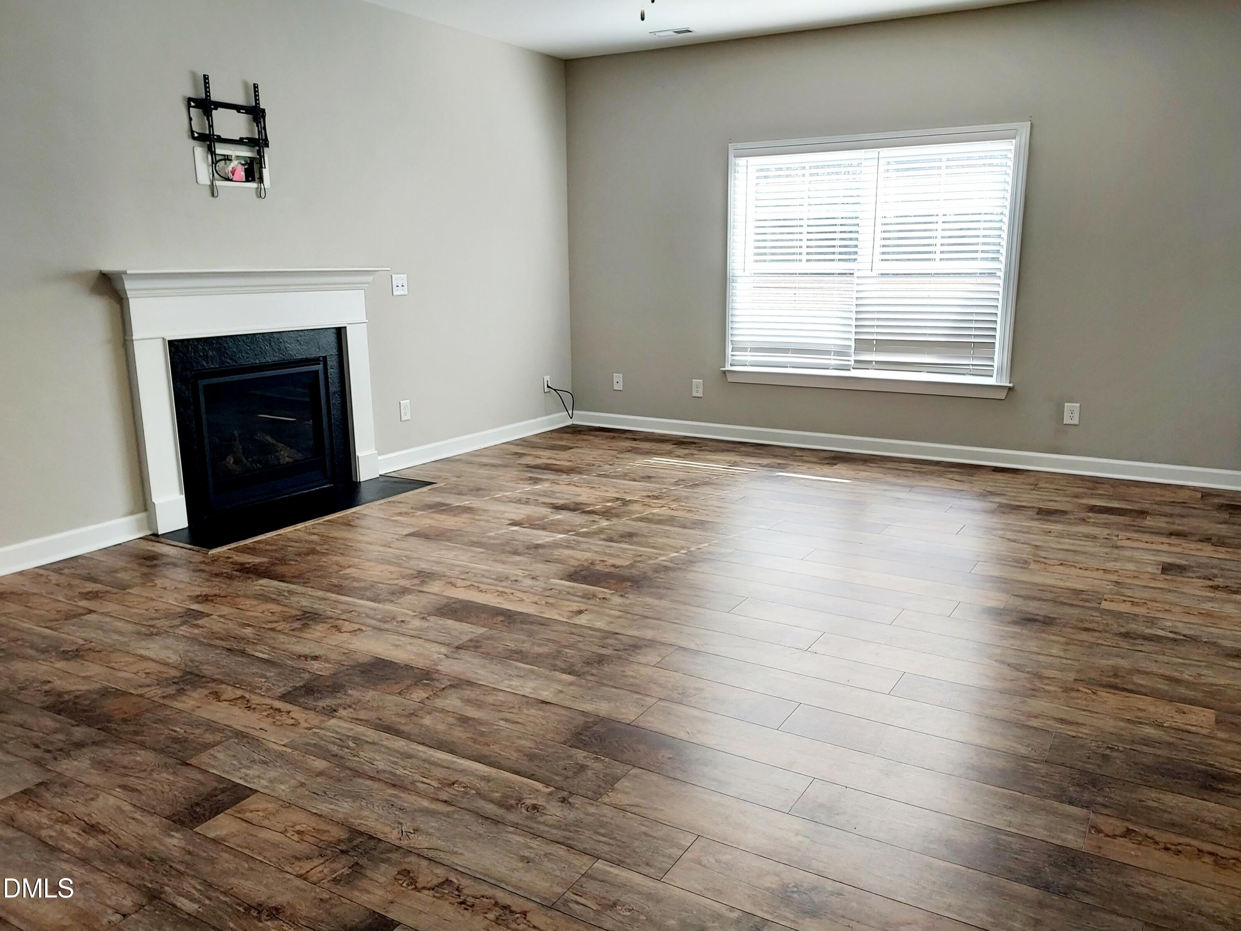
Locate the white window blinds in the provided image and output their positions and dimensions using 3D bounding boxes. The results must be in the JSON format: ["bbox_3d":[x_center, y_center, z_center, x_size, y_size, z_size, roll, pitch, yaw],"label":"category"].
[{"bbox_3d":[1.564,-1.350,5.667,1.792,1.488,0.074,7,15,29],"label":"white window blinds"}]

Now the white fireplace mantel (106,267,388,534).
[{"bbox_3d":[-1.809,-0.398,4.560,0.195,1.240,1.579,7,15,29],"label":"white fireplace mantel"}]

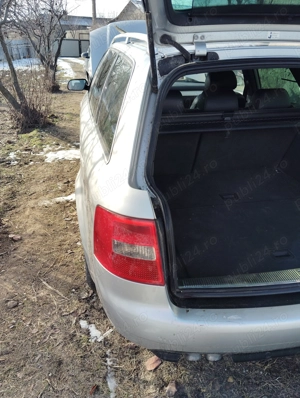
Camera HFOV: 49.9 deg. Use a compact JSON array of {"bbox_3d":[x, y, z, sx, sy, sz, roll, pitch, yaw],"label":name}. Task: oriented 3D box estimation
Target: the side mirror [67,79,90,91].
[{"bbox_3d":[-0.803,-1.271,3.587,0.235,0.125,0.120,-5,28,-8],"label":"side mirror"}]

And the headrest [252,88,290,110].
[{"bbox_3d":[0.801,-0.650,2.118,0.240,0.150,0.100,-4,26,-9],"label":"headrest"}]

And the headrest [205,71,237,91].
[{"bbox_3d":[0.633,-1.066,2.877,0.260,0.190,0.120,-4,26,-9],"label":"headrest"}]

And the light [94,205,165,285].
[{"bbox_3d":[-0.077,0.166,1.172,0.260,0.280,0.160,0,25,0],"label":"light"}]

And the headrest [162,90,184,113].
[{"bbox_3d":[0.109,-0.603,2.003,0.240,0.150,0.100,-4,26,-9],"label":"headrest"}]

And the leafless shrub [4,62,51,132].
[{"bbox_3d":[-2.218,-1.845,5.825,0.800,1.000,0.780,-5,28,-8],"label":"leafless shrub"}]

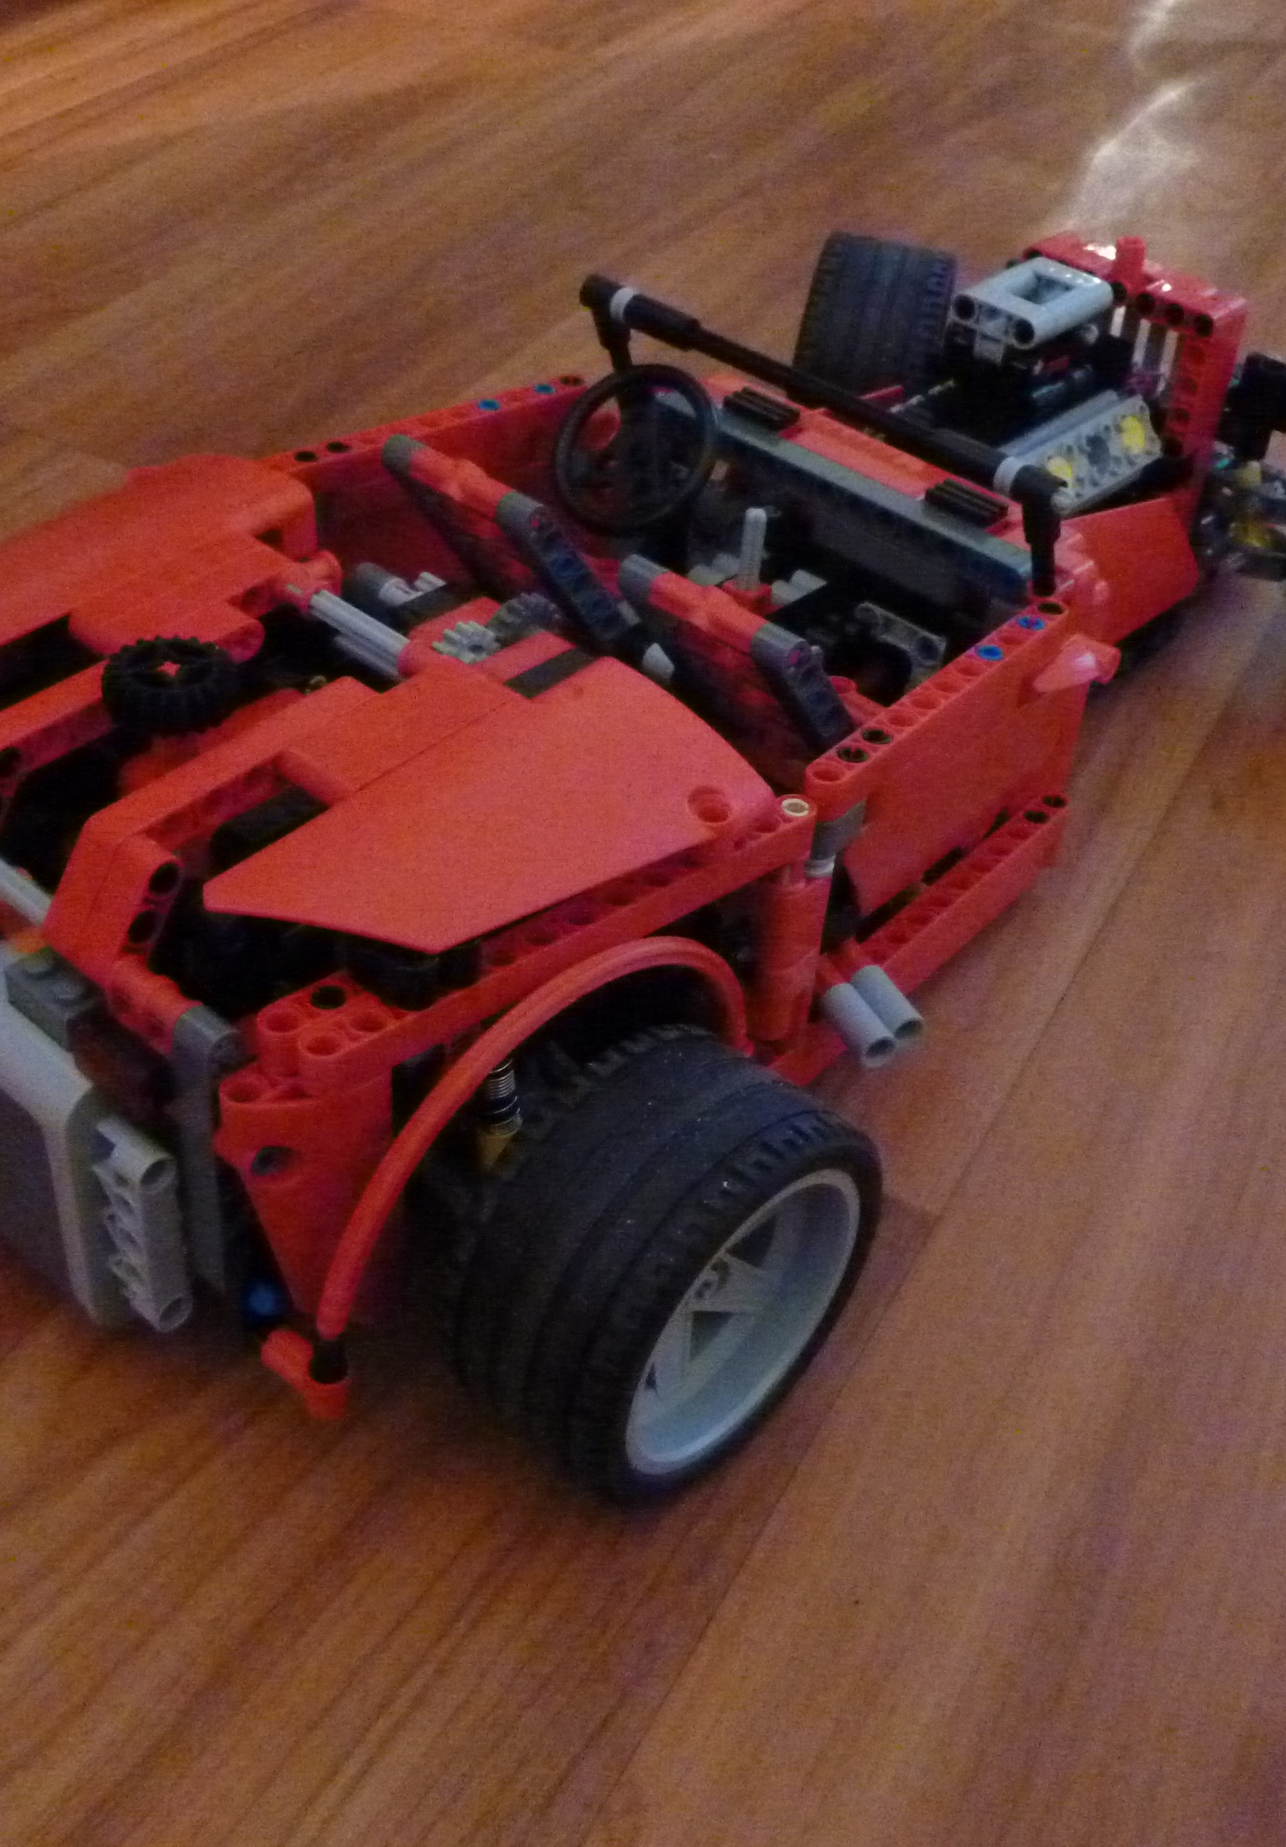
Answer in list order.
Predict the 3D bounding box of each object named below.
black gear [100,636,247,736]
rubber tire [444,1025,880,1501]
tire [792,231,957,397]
[{"bbox_3d":[-0.074,-0.037,0.314,0.022,0.008,0.022,3,39,-2],"label":"black gear"},{"bbox_3d":[0.004,0.054,0.314,0.036,0.068,0.068,33,48,30],"label":"rubber tire"},{"bbox_3d":[0.065,-0.162,0.576,0.036,0.068,0.068,13,41,6],"label":"tire"}]

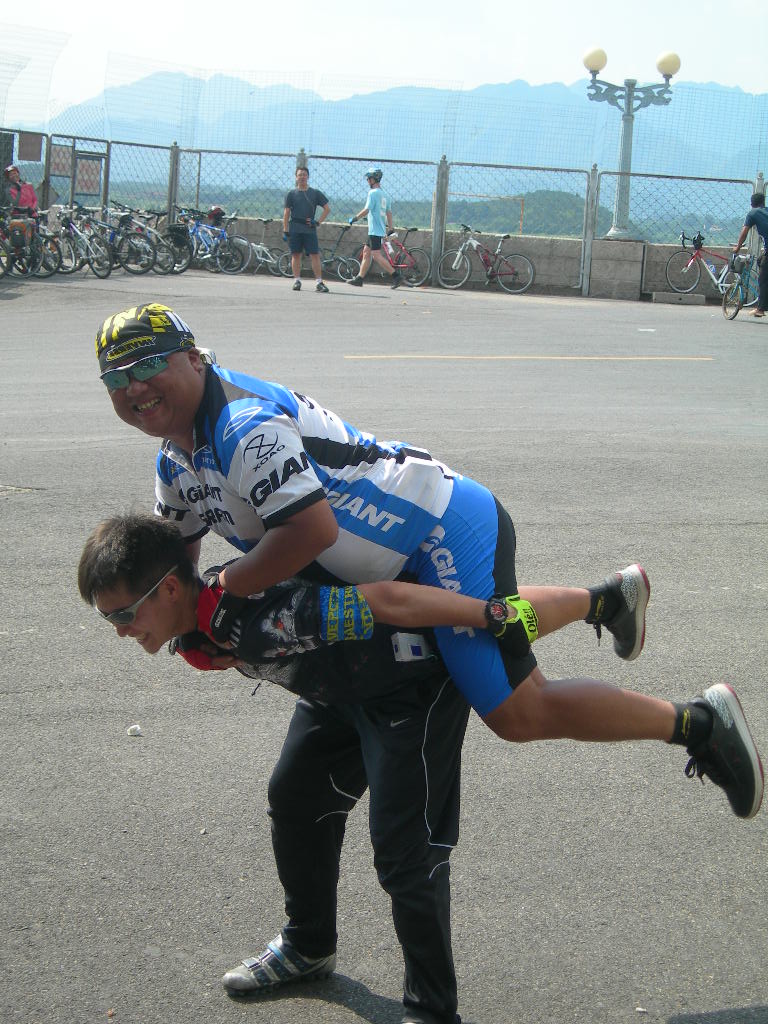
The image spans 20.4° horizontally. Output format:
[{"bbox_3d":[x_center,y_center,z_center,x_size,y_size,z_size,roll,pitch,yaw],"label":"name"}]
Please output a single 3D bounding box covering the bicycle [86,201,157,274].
[{"bbox_3d":[-4.143,-4.280,33.459,0.580,1.020,1.680,-5,12,-42],"label":"bicycle"}]

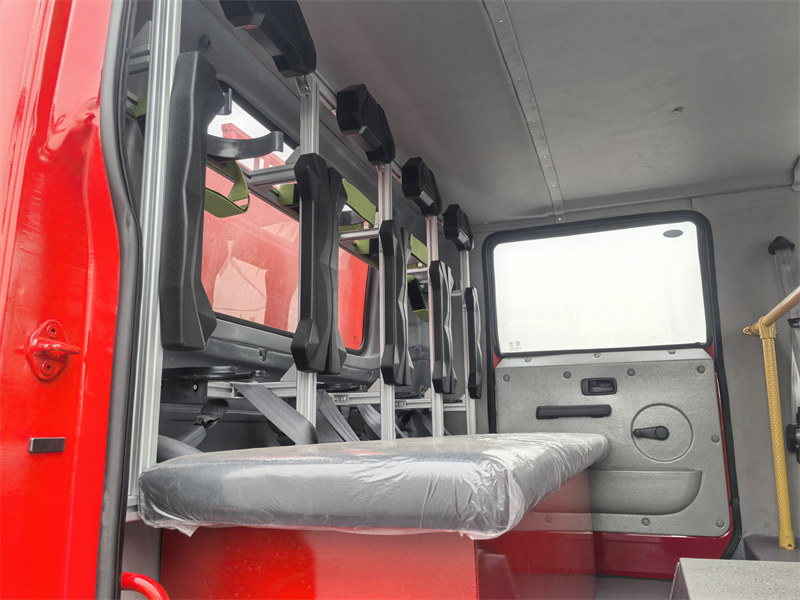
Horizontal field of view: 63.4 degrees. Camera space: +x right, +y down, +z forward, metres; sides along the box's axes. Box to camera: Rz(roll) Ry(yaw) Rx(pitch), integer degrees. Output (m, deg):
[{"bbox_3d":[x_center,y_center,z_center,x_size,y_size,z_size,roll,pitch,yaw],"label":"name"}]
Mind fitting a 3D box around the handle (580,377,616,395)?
[{"bbox_3d":[0.802,0.347,2.602,0.138,0.067,0.032,-5,-12,19],"label":"handle"}]

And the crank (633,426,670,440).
[{"bbox_3d":[0.965,0.513,2.481,0.128,0.053,0.050,-5,-12,19],"label":"crank"}]

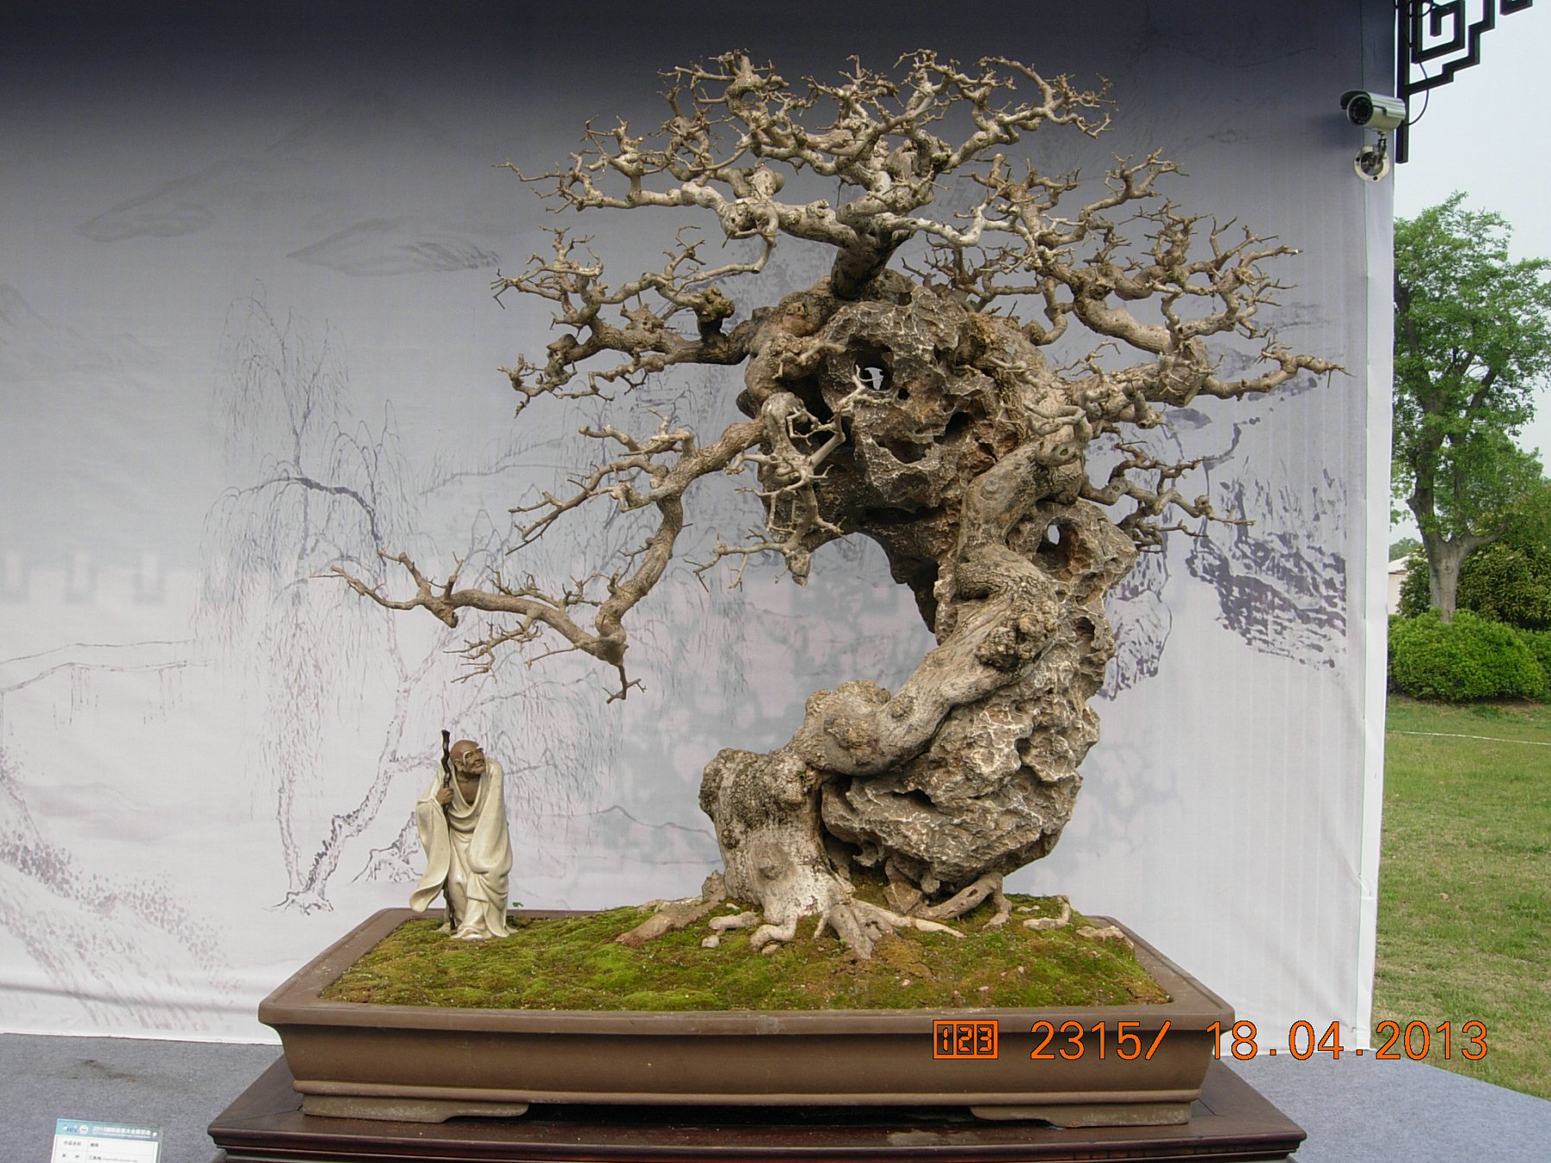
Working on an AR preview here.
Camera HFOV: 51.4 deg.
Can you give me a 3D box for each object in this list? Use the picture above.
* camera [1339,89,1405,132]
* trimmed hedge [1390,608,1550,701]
[{"bbox_3d":[1.298,-1.020,3.500,0.140,0.073,0.070,1,-1,-34],"label":"camera"},{"bbox_3d":[9.100,0.960,21.500,2.400,1.200,1.900,0,-1,0],"label":"trimmed hedge"}]

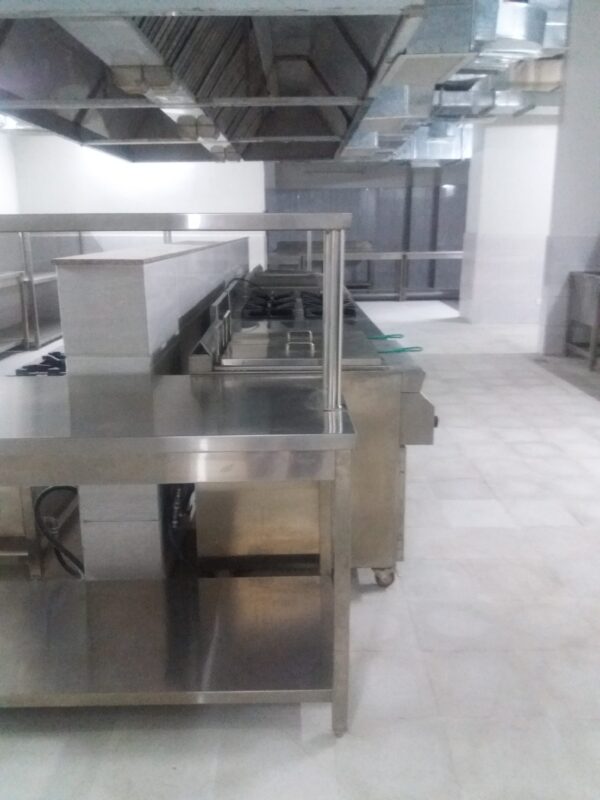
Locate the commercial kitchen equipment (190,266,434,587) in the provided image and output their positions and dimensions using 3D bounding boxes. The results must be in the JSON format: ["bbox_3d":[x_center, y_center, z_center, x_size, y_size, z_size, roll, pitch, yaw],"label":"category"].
[{"bbox_3d":[0.043,-0.247,4.054,0.845,1.030,3.640,0,15,0],"label":"commercial kitchen equipment"}]

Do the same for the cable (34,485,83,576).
[{"bbox_3d":[-0.939,0.522,2.548,0.200,0.350,0.220,0,15,0],"label":"cable"}]

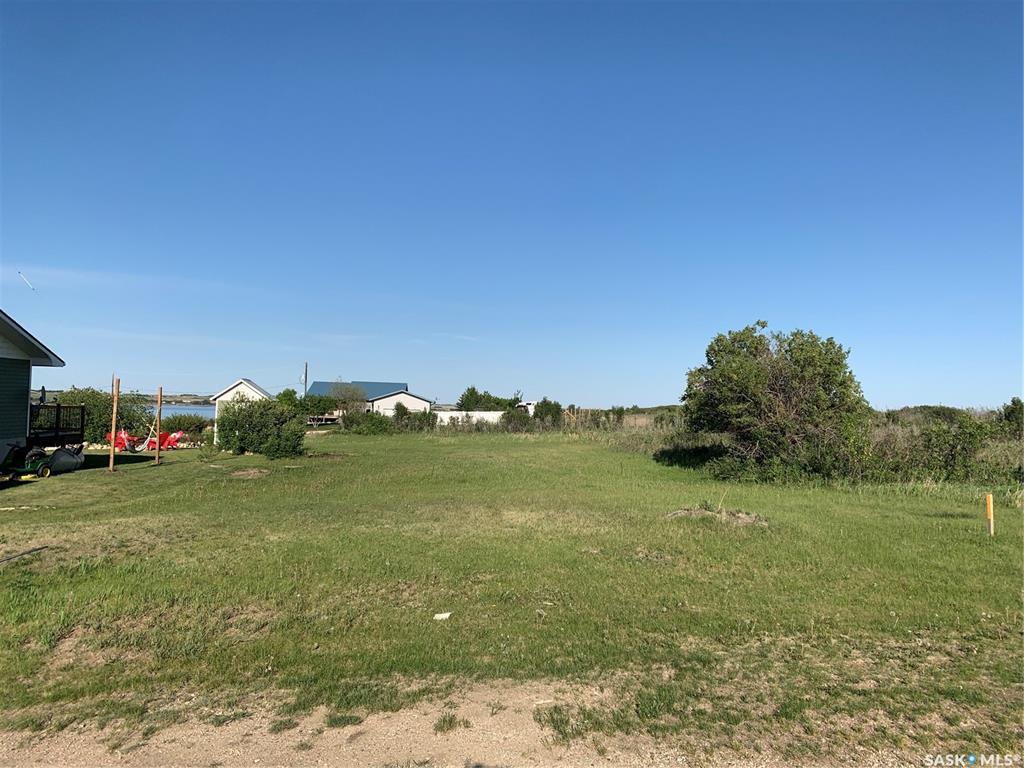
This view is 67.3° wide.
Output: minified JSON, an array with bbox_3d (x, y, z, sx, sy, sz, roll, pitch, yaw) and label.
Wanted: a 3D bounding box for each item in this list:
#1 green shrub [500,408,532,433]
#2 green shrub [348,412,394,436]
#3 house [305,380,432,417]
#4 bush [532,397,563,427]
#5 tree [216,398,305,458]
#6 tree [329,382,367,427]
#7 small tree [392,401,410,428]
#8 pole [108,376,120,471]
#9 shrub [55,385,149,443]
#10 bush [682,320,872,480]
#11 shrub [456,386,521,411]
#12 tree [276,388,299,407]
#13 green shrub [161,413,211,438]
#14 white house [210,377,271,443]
[{"bbox_3d":[0.316,2.563,54.000,2.247,1.685,2.000,0,-1,0],"label":"green shrub"},{"bbox_3d":[-9.199,2.568,50.000,2.800,1.450,2.200,1,-2,-11],"label":"green shrub"},{"bbox_3d":[-16.233,2.206,87.000,14.000,5.200,11.000,1,-2,3],"label":"house"},{"bbox_3d":[2.631,2.149,57.000,2.223,2.446,2.200,0,-1,0],"label":"bush"},{"bbox_3d":[-8.829,1.562,27.000,3.089,2.106,2.700,0,-1,0],"label":"tree"},{"bbox_3d":[-12.833,1.560,60.000,2.965,3.667,2.800,0,-1,0],"label":"tree"},{"bbox_3d":[-8.046,2.221,56.000,1.311,2.039,1.300,0,-1,0],"label":"small tree"},{"bbox_3d":[-9.962,1.041,19.300,0.100,2.350,0.100,3,-2,-17],"label":"pole"},{"bbox_3d":[-18.369,1.413,34.500,3.900,2.450,2.800,2,-2,-17],"label":"shrub"},{"bbox_3d":[6.534,0.408,19.000,4.400,3.800,4.000,0,-2,17],"label":"bush"},{"bbox_3d":[-2.383,2.180,78.000,6.400,4.000,4.500,1,-2,0],"label":"shrub"},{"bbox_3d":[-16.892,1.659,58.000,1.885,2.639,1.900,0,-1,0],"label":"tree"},{"bbox_3d":[-16.132,2.125,38.000,2.470,1.433,2.100,0,-1,0],"label":"green shrub"},{"bbox_3d":[-12.615,1.311,36.000,2.700,2.950,3.000,1,-2,-12],"label":"white house"}]

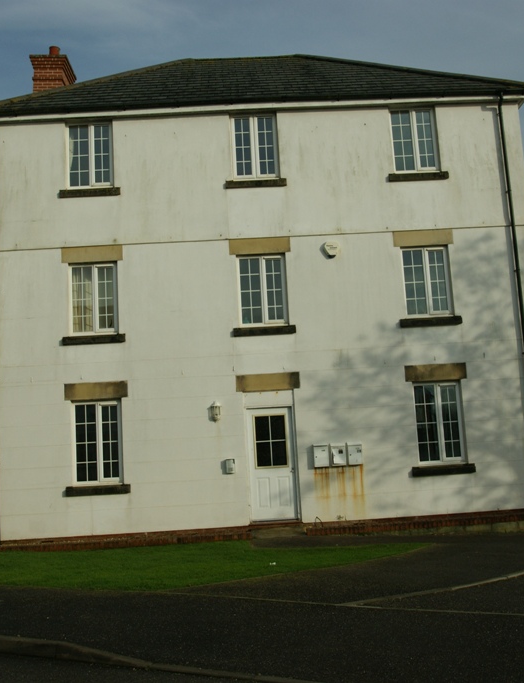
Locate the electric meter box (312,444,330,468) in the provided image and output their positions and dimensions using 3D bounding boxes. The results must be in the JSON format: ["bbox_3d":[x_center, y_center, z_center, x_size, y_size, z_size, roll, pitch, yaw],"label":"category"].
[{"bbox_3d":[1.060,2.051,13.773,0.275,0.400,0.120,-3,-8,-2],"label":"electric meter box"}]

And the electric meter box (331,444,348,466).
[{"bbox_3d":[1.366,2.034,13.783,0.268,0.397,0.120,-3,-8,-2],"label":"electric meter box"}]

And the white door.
[{"bbox_3d":[0.186,2.206,13.896,0.827,2.039,0.090,-3,-8,-2],"label":"white door"}]

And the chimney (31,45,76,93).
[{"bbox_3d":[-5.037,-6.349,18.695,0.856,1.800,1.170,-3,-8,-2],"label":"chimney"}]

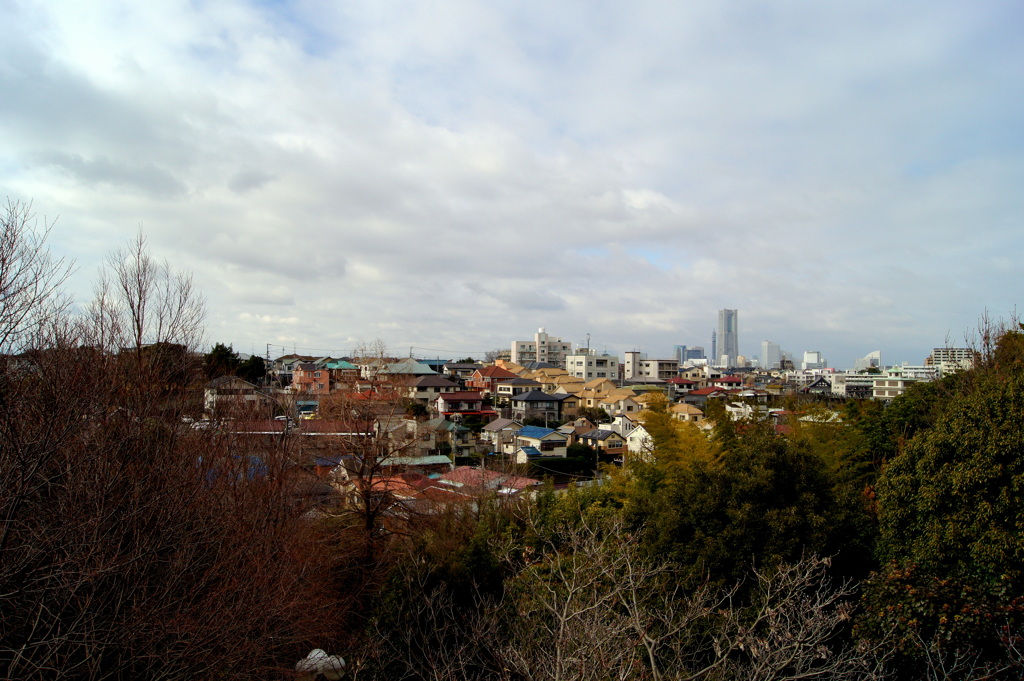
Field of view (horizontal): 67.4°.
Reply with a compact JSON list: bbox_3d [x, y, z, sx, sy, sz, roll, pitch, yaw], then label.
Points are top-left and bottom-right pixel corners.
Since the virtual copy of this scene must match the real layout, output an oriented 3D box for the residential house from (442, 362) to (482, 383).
[{"bbox_3d":[-15.803,11.500,244.854,12.000,8.000,8.000,1,-2,-17],"label":"residential house"}]

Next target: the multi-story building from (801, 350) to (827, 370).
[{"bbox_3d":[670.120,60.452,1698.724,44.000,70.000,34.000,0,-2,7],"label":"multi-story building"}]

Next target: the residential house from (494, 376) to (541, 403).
[{"bbox_3d":[2.131,14.800,217.843,11.500,8.300,8.500,1,-2,-24],"label":"residential house"}]

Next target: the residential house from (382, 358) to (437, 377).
[{"bbox_3d":[-32.056,10.033,239.845,17.500,8.500,13.000,1,-2,-15],"label":"residential house"}]

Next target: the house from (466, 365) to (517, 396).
[{"bbox_3d":[-5.448,11.907,225.834,10.500,8.800,10.500,2,-3,-38],"label":"house"}]

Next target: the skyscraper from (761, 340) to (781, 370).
[{"bbox_3d":[1074.557,88.017,3186.752,58.000,172.000,50.000,0,-2,-9],"label":"skyscraper"}]

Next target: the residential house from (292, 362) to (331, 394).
[{"bbox_3d":[-49.765,9.840,189.858,7.300,7.800,6.800,2,-3,-38],"label":"residential house"}]

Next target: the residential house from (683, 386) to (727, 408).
[{"bbox_3d":[58.643,18.237,234.849,11.500,8.000,10.000,1,-2,-24],"label":"residential house"}]

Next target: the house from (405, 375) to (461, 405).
[{"bbox_3d":[-21.482,13.830,209.841,12.300,8.400,9.000,1,-2,-24],"label":"house"}]

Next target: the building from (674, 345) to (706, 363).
[{"bbox_3d":[744.332,95.796,3197.167,110.000,150.000,70.000,0,-2,-9],"label":"building"}]

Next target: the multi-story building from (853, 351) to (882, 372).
[{"bbox_3d":[1447.381,110.145,3117.539,100.000,135.000,40.000,-1,-2,25],"label":"multi-story building"}]

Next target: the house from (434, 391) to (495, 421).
[{"bbox_3d":[-11.265,16.748,189.854,14.000,8.000,8.500,1,-2,-18],"label":"house"}]

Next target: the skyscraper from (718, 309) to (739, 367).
[{"bbox_3d":[877.000,22.666,3094.410,64.000,296.000,64.000,0,-2,-9],"label":"skyscraper"}]

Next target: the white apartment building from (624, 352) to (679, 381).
[{"bbox_3d":[48.350,9.880,266.000,12.700,11.300,13.300,2,-2,-30],"label":"white apartment building"}]

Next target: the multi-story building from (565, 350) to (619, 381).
[{"bbox_3d":[25.176,8.617,239.787,13.000,11.300,11.000,1,-2,-30],"label":"multi-story building"}]

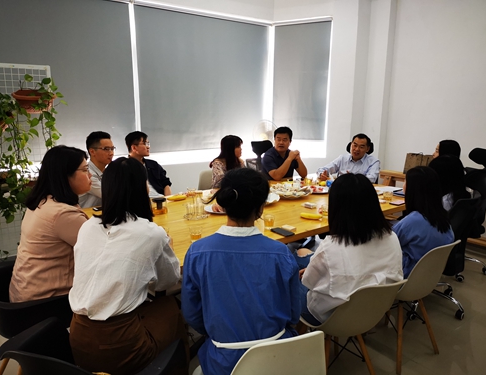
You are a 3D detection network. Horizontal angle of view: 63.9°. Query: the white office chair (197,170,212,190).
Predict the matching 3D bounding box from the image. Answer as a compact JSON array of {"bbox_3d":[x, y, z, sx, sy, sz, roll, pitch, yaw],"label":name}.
[{"bbox_3d":[-0.170,0.249,4.071,0.470,0.820,0.530,-9,15,-37],"label":"white office chair"}]

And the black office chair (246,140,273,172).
[{"bbox_3d":[0.330,0.030,4.351,0.640,1.130,0.640,-7,14,-31],"label":"black office chair"}]

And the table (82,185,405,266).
[{"bbox_3d":[0.204,0.489,3.110,2.550,0.750,1.370,-9,15,-35],"label":"table"}]

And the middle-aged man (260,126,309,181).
[{"bbox_3d":[0.420,0.008,4.122,0.540,1.270,0.760,-5,13,-24],"label":"middle-aged man"}]

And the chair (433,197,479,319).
[{"bbox_3d":[1.410,0.443,2.916,0.600,0.920,0.620,-9,15,-35],"label":"chair"}]

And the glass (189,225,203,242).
[{"bbox_3d":[-0.262,0.259,2.186,0.073,0.084,0.073,0,12,0],"label":"glass"}]

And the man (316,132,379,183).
[{"bbox_3d":[1.120,0.038,4.149,0.580,1.200,0.750,7,14,29],"label":"man"}]

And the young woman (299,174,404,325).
[{"bbox_3d":[0.440,0.486,2.066,0.480,1.190,0.720,-5,13,-24],"label":"young woman"}]

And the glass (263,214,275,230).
[{"bbox_3d":[0.164,0.212,2.408,0.071,0.083,0.071,0,12,0],"label":"glass"}]

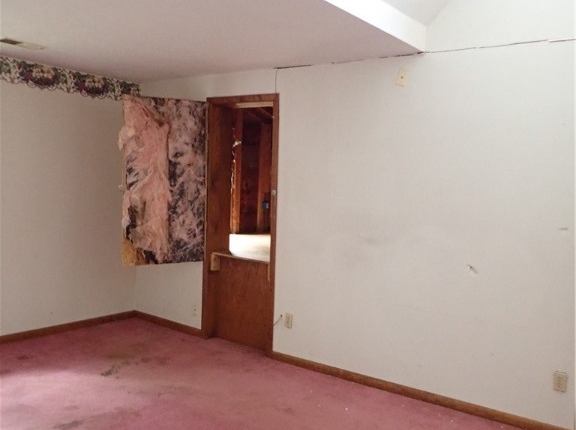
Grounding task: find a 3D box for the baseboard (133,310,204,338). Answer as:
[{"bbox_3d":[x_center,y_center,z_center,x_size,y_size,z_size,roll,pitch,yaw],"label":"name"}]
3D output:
[{"bbox_3d":[-1.168,1.045,5.334,0.934,0.078,0.016,5,5,36],"label":"baseboard"}]

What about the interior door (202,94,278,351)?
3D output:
[{"bbox_3d":[-0.406,0.071,4.779,0.806,2.151,0.100,5,5,36],"label":"interior door"}]

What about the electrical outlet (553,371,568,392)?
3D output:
[{"bbox_3d":[1.603,0.990,3.273,0.071,0.112,0.010,5,5,36],"label":"electrical outlet"}]

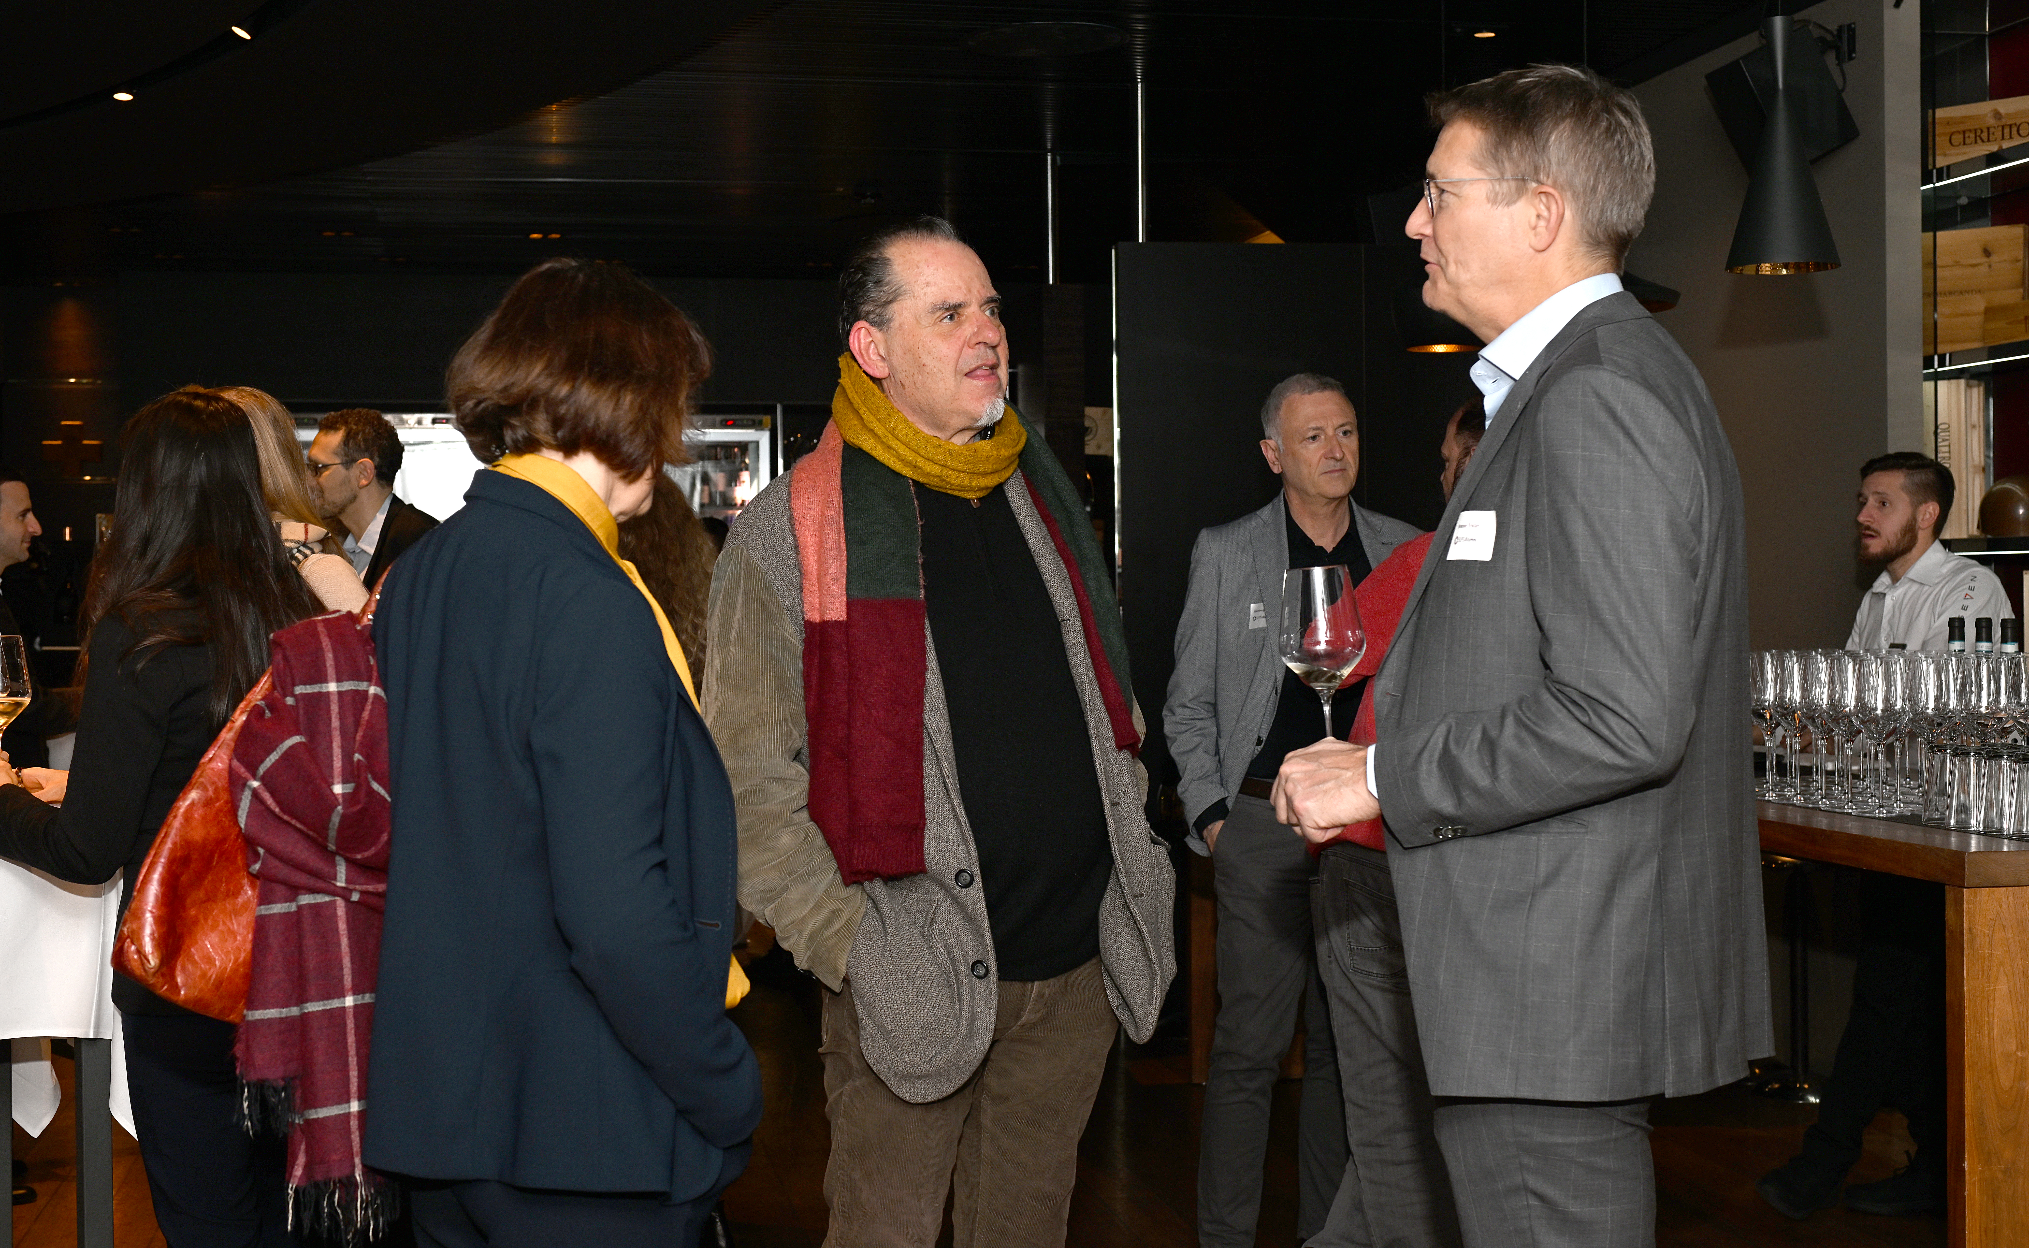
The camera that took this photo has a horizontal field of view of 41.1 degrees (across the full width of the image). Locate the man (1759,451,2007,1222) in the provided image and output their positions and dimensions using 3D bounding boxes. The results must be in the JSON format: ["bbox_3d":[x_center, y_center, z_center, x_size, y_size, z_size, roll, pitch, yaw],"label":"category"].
[{"bbox_3d":[1.920,0.460,5.970,0.520,1.690,0.490,-1,0,-23],"label":"man"}]

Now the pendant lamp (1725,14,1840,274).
[{"bbox_3d":[1.312,-0.822,4.620,0.190,0.425,0.190,-1,0,0],"label":"pendant lamp"}]

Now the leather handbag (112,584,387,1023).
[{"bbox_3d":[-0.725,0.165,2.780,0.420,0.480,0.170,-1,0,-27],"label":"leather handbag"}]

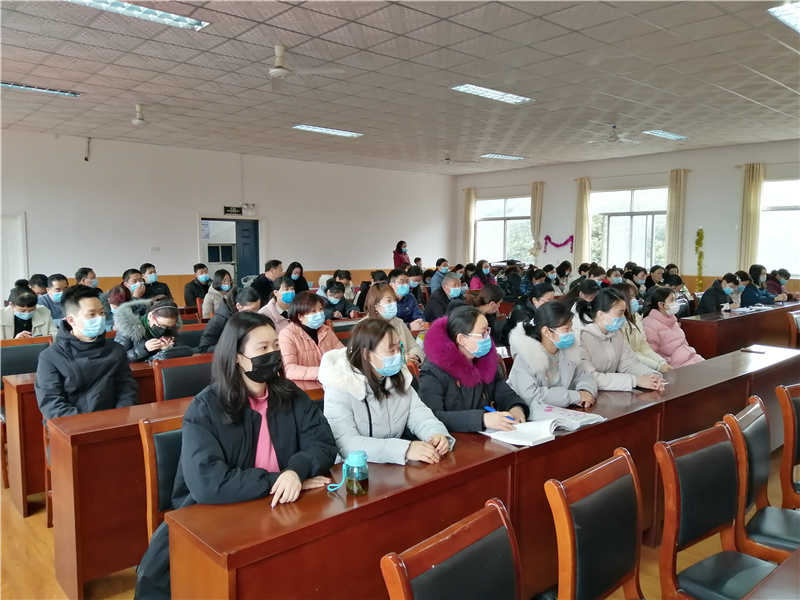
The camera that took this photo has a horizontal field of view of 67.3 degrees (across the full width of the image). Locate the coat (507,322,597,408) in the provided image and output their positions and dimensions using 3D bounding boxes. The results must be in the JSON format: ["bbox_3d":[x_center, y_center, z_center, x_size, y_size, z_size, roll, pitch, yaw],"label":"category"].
[{"bbox_3d":[0.778,0.451,3.168,0.500,0.690,0.500,-5,7,-42],"label":"coat"}]

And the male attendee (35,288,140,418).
[{"bbox_3d":[-1.593,0.615,3.102,0.720,1.340,0.580,5,8,40],"label":"male attendee"}]

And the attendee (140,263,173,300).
[{"bbox_3d":[-2.984,0.192,7.329,0.520,1.280,0.750,-5,8,-41],"label":"attendee"}]

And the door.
[{"bbox_3d":[-3.339,-0.734,13.137,0.600,1.987,0.060,-5,8,-41],"label":"door"}]

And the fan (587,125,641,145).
[{"bbox_3d":[3.347,-2.577,9.392,1.120,0.330,1.120,-5,8,-41],"label":"fan"}]

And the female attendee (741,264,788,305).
[{"bbox_3d":[5.120,0.137,8.507,0.740,1.250,0.520,6,8,43],"label":"female attendee"}]

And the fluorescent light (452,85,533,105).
[{"bbox_3d":[1.115,-2.488,7.164,1.240,0.080,0.290,-5,7,-42],"label":"fluorescent light"}]

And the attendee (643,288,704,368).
[{"bbox_3d":[2.009,0.547,4.398,0.500,1.220,0.750,-5,7,-42],"label":"attendee"}]

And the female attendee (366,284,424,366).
[{"bbox_3d":[-0.076,0.524,4.446,0.720,1.260,0.520,6,8,43],"label":"female attendee"}]

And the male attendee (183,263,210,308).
[{"bbox_3d":[-2.530,0.164,7.721,0.520,1.260,0.750,-5,8,-41],"label":"male attendee"}]

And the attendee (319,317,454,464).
[{"bbox_3d":[-0.083,0.718,2.429,0.640,1.230,0.500,5,7,44],"label":"attendee"}]

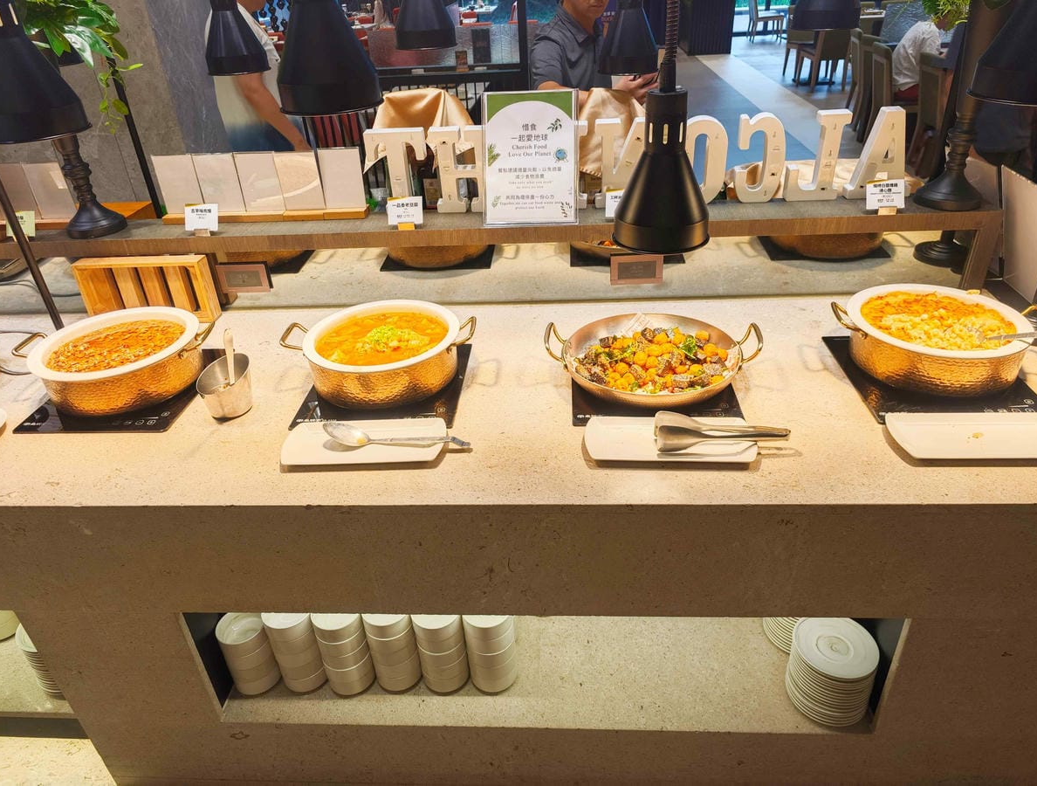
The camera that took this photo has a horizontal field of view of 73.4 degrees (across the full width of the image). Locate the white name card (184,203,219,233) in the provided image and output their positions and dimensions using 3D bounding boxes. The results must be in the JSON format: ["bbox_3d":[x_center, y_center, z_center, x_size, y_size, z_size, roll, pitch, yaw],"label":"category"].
[{"bbox_3d":[-0.751,-0.419,1.656,0.082,0.062,0.014,0,9,5],"label":"white name card"}]

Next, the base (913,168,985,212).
[{"bbox_3d":[0.996,-0.476,1.603,0.139,0.078,0.139,-1,31,4],"label":"base"}]

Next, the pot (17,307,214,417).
[{"bbox_3d":[-0.809,-0.066,1.425,0.380,0.106,0.314,-4,31,-2],"label":"pot"}]

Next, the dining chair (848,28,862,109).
[{"bbox_3d":[3.907,-3.499,7.592,0.550,0.850,0.460,2,32,9],"label":"dining chair"}]

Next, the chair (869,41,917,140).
[{"bbox_3d":[3.453,-2.672,6.269,0.550,0.850,0.460,2,32,9],"label":"chair"}]

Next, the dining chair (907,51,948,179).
[{"bbox_3d":[3.449,-2.193,5.482,0.550,0.850,0.460,2,32,9],"label":"dining chair"}]

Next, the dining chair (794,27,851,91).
[{"bbox_3d":[4.065,-4.463,9.165,0.460,0.850,0.550,1,31,6],"label":"dining chair"}]

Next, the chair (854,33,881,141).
[{"bbox_3d":[3.579,-2.959,6.732,0.550,0.850,0.460,2,32,9],"label":"chair"}]

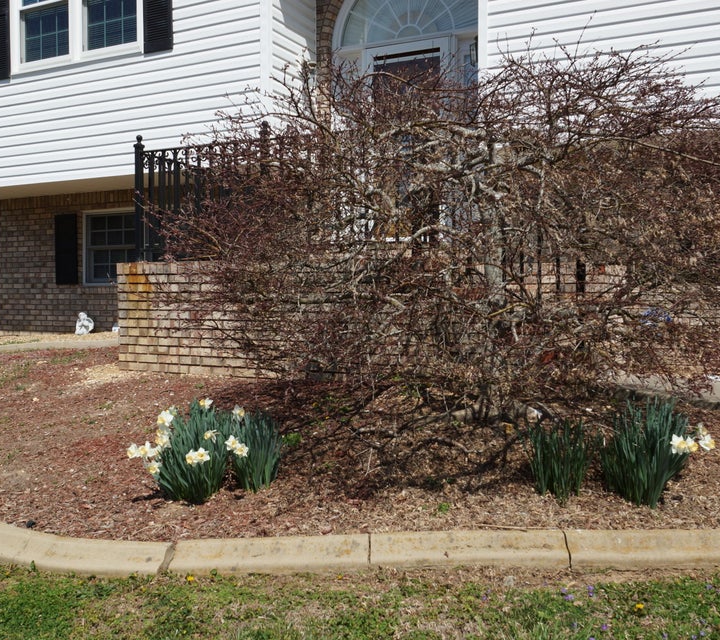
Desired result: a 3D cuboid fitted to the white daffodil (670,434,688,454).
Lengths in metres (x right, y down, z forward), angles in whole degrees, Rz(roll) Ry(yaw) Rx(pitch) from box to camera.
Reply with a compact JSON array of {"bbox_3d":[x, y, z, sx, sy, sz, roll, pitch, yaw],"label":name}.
[{"bbox_3d":[1.406,0.548,3.520,0.078,0.087,0.055,-1,3,-27],"label":"white daffodil"}]

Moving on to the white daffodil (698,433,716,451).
[{"bbox_3d":[1.529,0.535,3.520,0.055,0.080,0.075,1,3,31],"label":"white daffodil"}]

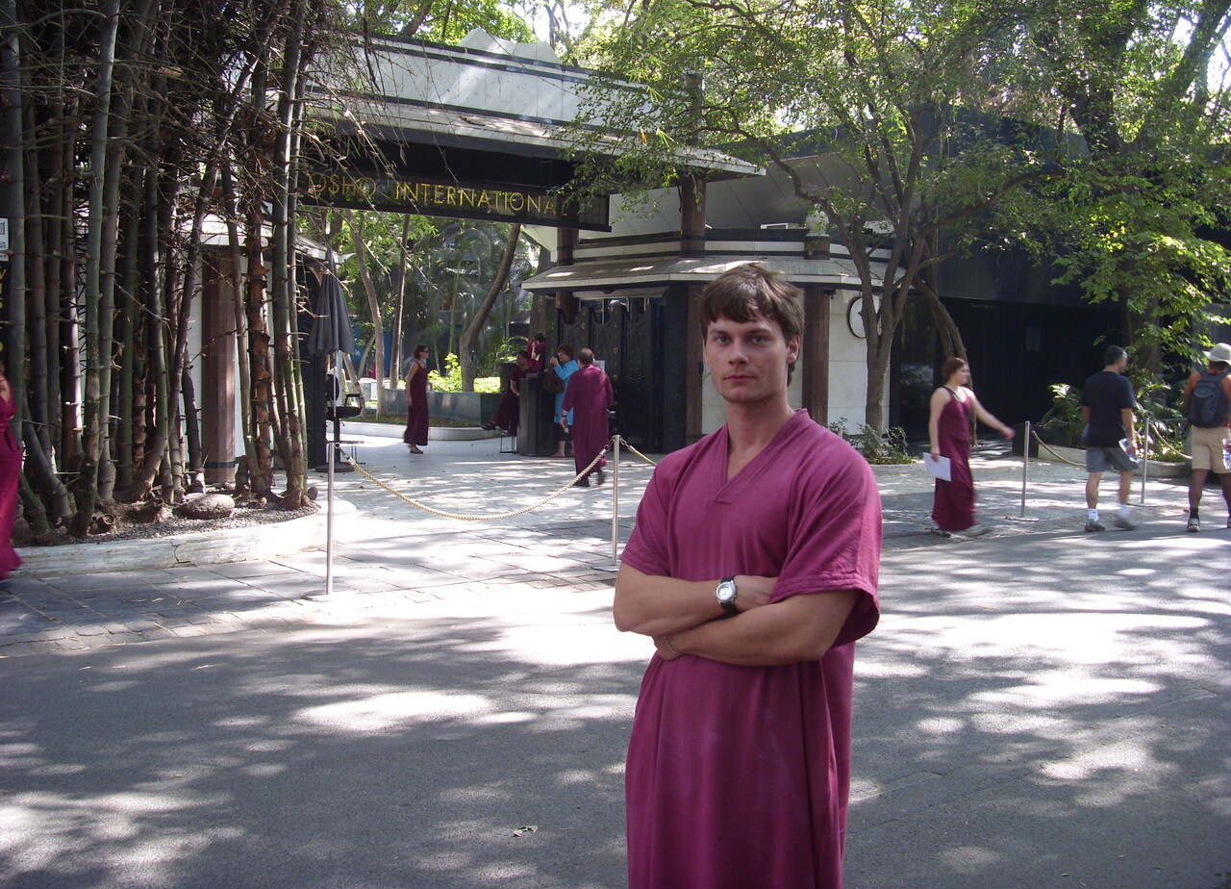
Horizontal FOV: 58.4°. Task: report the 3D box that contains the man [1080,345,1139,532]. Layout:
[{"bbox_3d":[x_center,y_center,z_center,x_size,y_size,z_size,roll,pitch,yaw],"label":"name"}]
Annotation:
[{"bbox_3d":[4.694,-0.047,10.369,0.380,1.740,0.480,-2,6,-33],"label":"man"}]

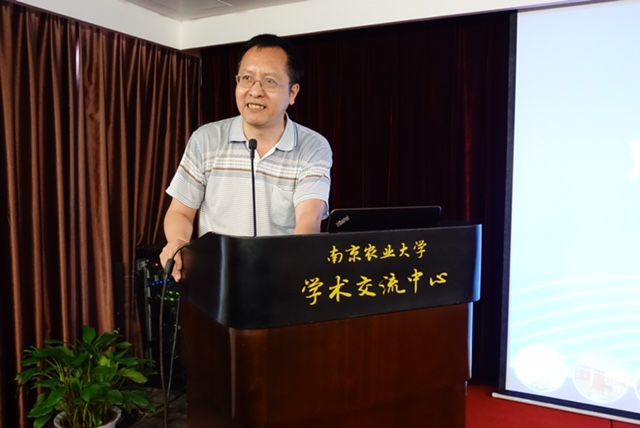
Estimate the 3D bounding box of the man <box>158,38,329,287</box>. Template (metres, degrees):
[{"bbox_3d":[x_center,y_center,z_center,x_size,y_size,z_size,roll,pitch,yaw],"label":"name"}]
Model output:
[{"bbox_3d":[-0.202,0.307,1.766,0.520,1.640,0.460,0,5,-6],"label":"man"}]

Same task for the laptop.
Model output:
[{"bbox_3d":[0.131,0.071,1.724,0.330,0.214,0.305,-2,6,-20],"label":"laptop"}]

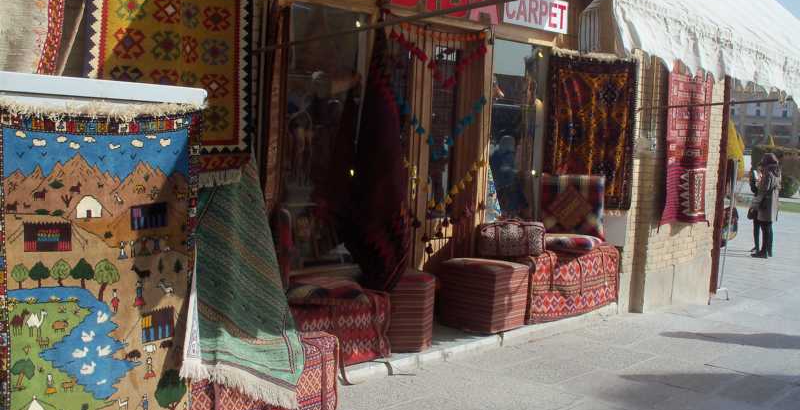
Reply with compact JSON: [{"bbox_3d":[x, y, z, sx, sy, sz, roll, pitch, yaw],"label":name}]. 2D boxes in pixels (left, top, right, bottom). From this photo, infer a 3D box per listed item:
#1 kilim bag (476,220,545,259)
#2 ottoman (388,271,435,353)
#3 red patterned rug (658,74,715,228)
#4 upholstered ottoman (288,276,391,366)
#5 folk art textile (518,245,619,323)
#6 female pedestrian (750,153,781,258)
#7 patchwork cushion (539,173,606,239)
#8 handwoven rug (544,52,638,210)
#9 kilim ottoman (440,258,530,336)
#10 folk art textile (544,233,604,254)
[{"bbox_3d":[0.875,0.257,6.428,0.490,0.265,0.220,2,6,-8],"label":"kilim bag"},{"bbox_3d":[0.018,0.771,5.921,0.420,0.480,0.420,3,5,16],"label":"ottoman"},{"bbox_3d":[2.755,-0.572,7.716,0.930,1.550,0.060,-3,6,-43],"label":"red patterned rug"},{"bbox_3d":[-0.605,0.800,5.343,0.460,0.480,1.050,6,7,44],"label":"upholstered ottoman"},{"bbox_3d":[1.432,0.670,7.360,0.480,0.530,1.430,6,7,44],"label":"folk art textile"},{"bbox_3d":[5.626,0.008,12.400,0.380,1.600,0.460,3,5,18],"label":"female pedestrian"},{"bbox_3d":[1.662,0.034,7.750,0.600,0.660,0.160,1,-5,-3],"label":"patchwork cushion"},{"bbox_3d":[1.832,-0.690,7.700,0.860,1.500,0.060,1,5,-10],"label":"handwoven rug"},{"bbox_3d":[0.670,0.715,6.481,0.490,0.490,0.470,7,8,41],"label":"kilim ottoman"},{"bbox_3d":[1.589,0.359,7.450,0.520,0.130,0.440,1,5,-5],"label":"folk art textile"}]

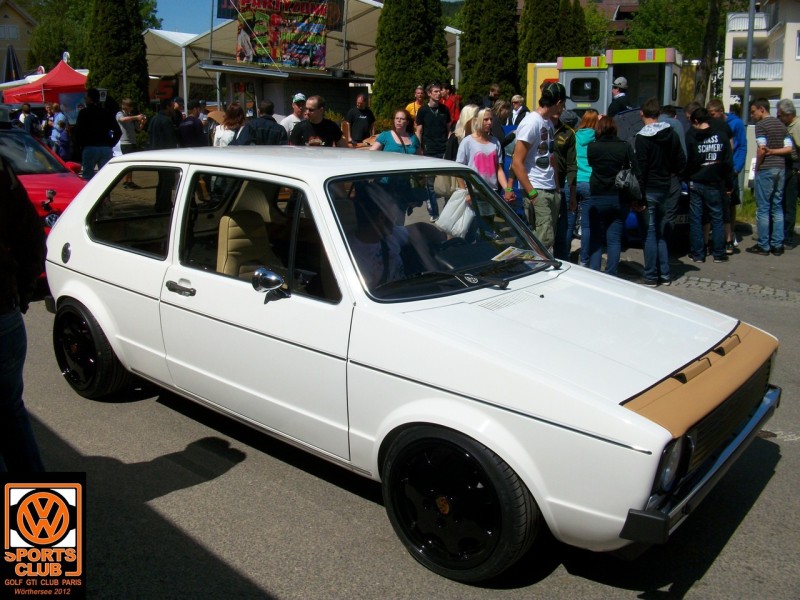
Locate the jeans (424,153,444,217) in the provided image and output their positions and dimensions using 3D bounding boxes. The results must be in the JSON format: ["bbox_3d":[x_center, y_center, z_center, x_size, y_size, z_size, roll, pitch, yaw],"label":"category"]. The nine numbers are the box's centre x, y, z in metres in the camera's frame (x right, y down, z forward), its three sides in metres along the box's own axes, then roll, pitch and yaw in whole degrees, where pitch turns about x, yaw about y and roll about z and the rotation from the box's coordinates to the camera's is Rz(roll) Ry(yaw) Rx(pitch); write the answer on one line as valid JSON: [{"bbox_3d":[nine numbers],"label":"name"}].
[{"bbox_3d":[0.461,-1.515,10.350,0.350,0.920,0.280,-2,8,-12],"label":"jeans"}]

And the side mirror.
[{"bbox_3d":[-0.515,-0.045,3.098,0.150,0.157,0.122,14,18,35],"label":"side mirror"}]

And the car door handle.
[{"bbox_3d":[-0.971,-0.050,3.488,0.195,0.046,0.045,14,18,35],"label":"car door handle"}]

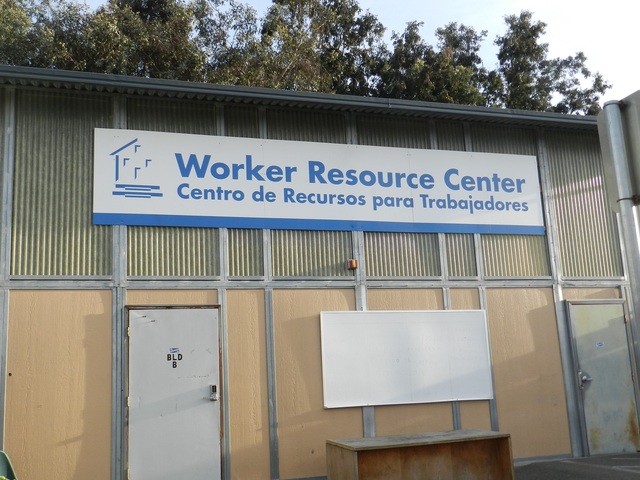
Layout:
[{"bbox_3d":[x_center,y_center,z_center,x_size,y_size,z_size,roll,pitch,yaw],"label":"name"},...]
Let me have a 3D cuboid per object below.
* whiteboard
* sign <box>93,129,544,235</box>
[{"bbox_3d":[1.185,1.563,9.390,2.420,1.220,0.040,1,-12,-17],"label":"whiteboard"},{"bbox_3d":[0.257,-0.724,9.582,6.350,1.230,0.040,1,-12,-17],"label":"sign"}]

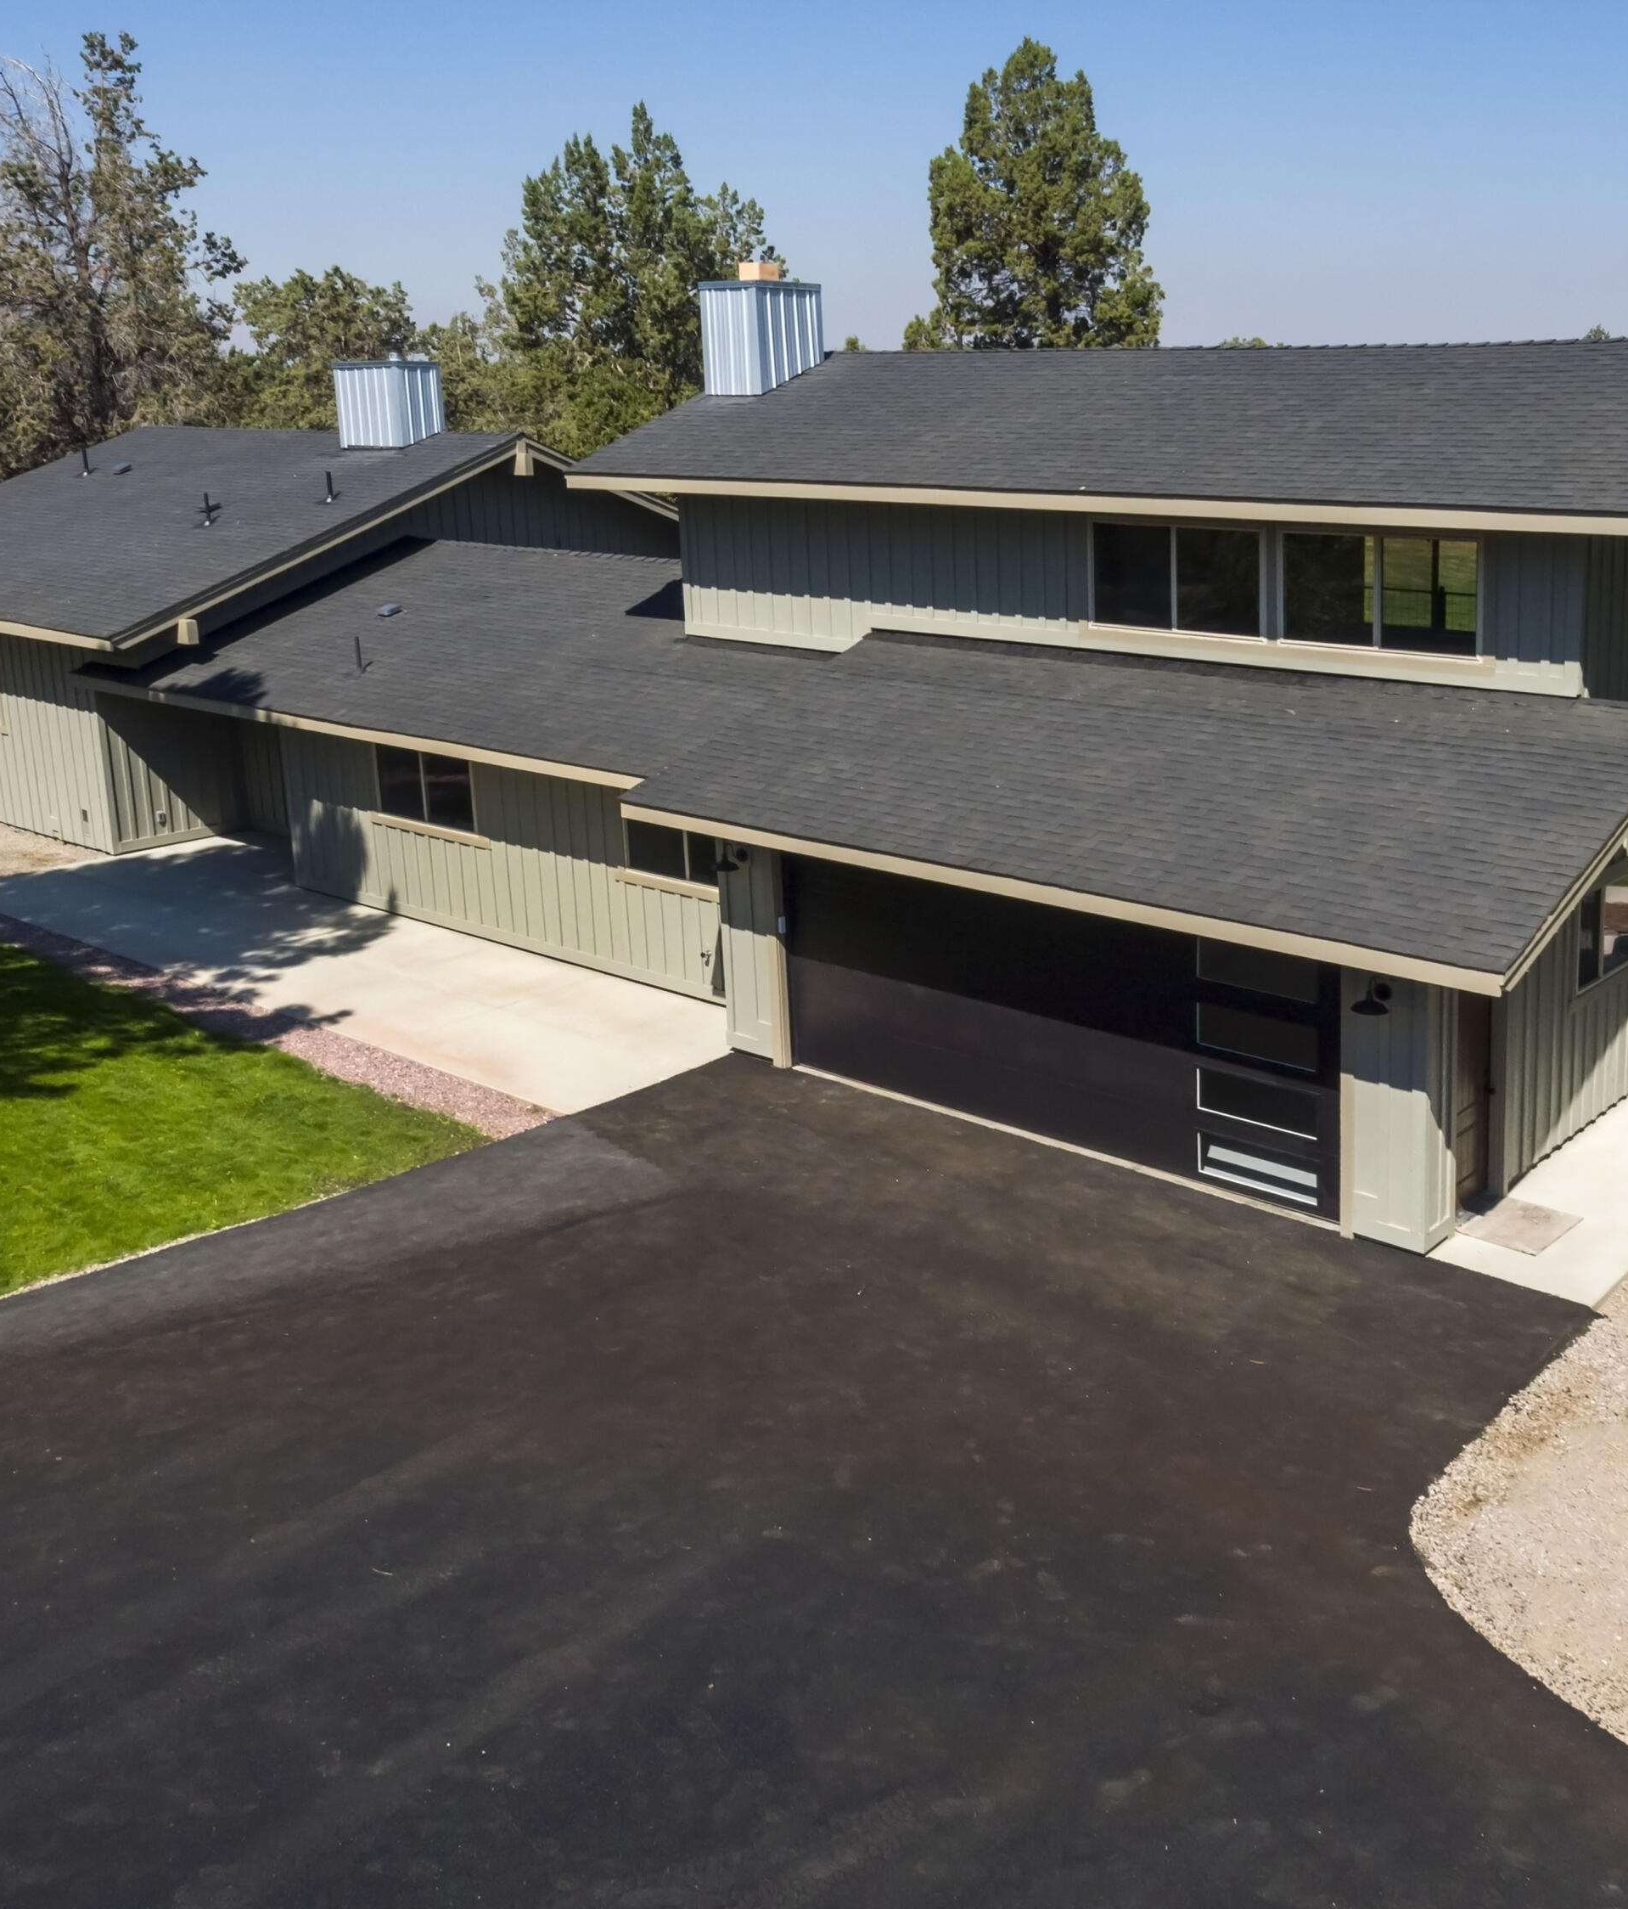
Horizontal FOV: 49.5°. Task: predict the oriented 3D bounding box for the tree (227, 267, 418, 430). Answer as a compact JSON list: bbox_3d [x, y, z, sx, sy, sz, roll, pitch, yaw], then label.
[{"bbox_3d":[-12.024,-12.145,44.915,5.237,9.171,5.237,-5,18,-14],"label":"tree"}]

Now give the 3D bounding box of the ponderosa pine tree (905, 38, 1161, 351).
[{"bbox_3d":[4.346,-11.334,36.140,5.089,12.399,5.089,1,17,6],"label":"ponderosa pine tree"}]

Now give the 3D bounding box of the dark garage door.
[{"bbox_3d":[1.947,0.536,15.004,5.580,2.150,0.300,14,23,40],"label":"dark garage door"}]

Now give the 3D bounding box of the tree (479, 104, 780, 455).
[{"bbox_3d":[-3.700,-10.967,36.849,6.168,11.460,6.168,-2,17,-5],"label":"tree"}]

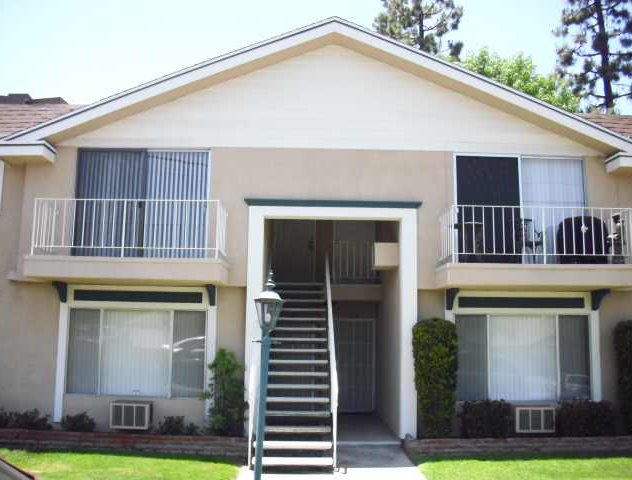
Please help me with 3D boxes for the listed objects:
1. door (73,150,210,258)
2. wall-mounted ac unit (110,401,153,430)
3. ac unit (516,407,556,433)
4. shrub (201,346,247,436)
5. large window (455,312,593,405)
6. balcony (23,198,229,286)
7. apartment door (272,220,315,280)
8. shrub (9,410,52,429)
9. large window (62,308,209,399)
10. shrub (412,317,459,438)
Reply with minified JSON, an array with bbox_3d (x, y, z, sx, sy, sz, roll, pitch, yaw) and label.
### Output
[{"bbox_3d":[-3.044,-0.554,12.361,2.380,2.030,0.120,1,-8,0],"label":"door"},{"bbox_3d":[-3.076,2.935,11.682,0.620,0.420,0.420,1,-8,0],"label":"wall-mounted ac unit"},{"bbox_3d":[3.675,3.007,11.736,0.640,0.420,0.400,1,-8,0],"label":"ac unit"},{"bbox_3d":[-1.527,2.526,11.601,0.730,1.450,0.600,1,-8,0],"label":"shrub"},{"bbox_3d":[3.542,2.008,11.998,2.335,1.465,0.120,1,-9,-1],"label":"large window"},{"bbox_3d":[-2.920,0.075,11.320,3.018,1.275,1.142,1,-9,-1],"label":"balcony"},{"bbox_3d":[-0.484,0.127,16.202,0.961,2.060,0.120,1,-9,-1],"label":"apartment door"},{"bbox_3d":[-4.698,2.970,11.561,0.680,0.400,0.500,1,-8,0],"label":"shrub"},{"bbox_3d":[-3.083,1.950,12.069,2.380,1.500,0.120,1,-8,0],"label":"large window"},{"bbox_3d":[1.944,2.274,11.515,0.741,1.973,0.700,1,-9,-1],"label":"shrub"}]

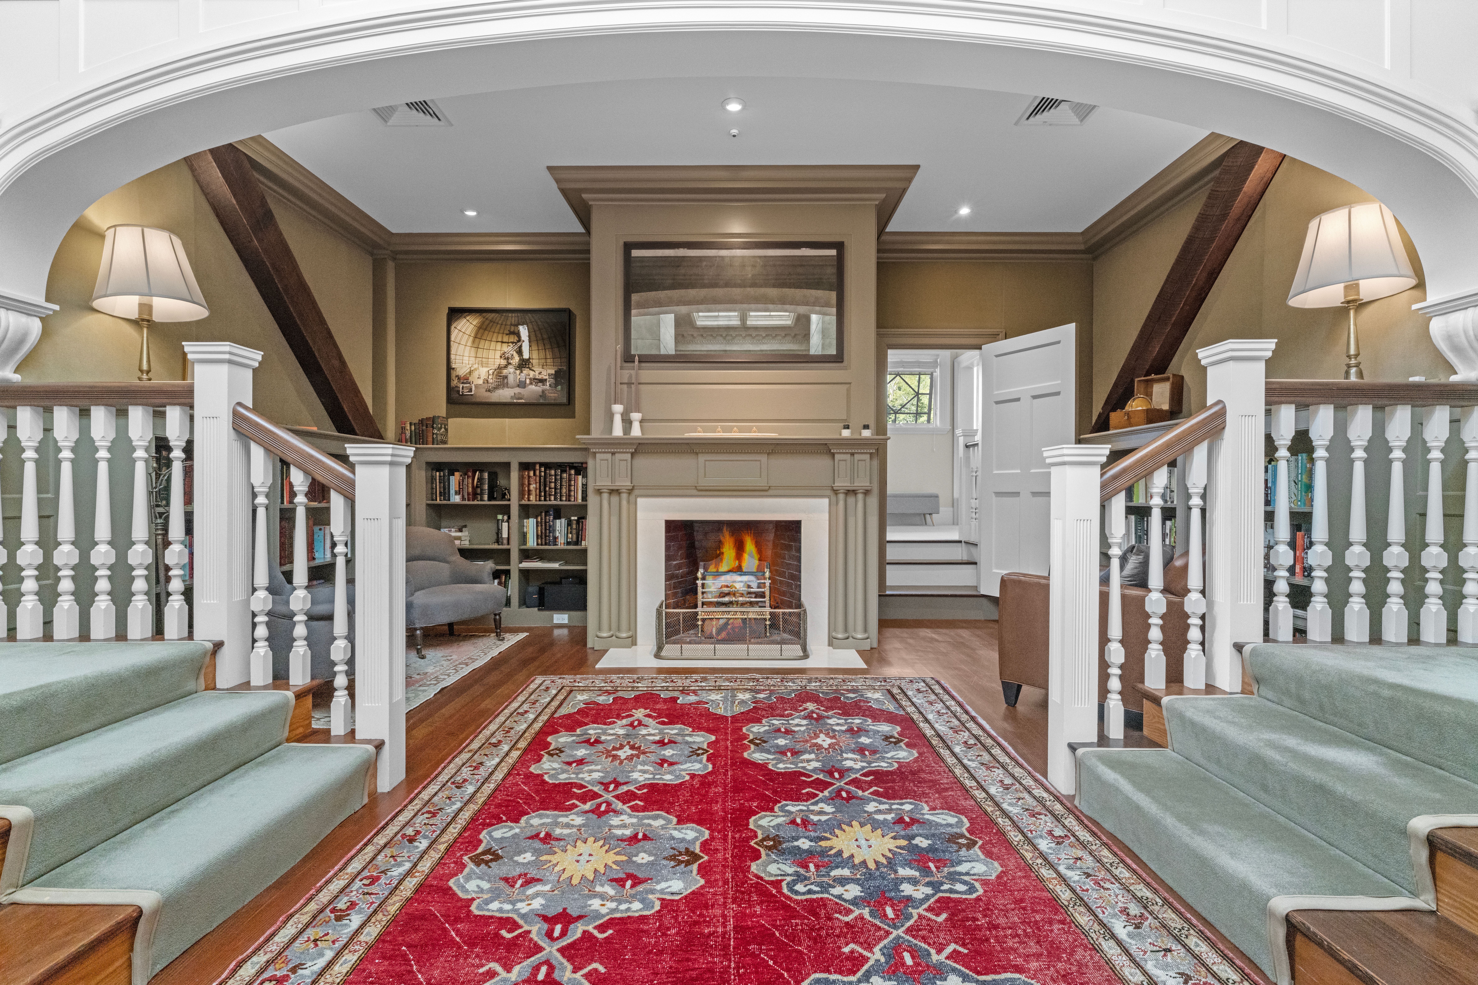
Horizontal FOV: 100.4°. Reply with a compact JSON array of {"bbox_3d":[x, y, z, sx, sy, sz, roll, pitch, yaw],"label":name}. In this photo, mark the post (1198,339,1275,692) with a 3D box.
[{"bbox_3d":[1.776,0.085,2.200,0.160,1.220,0.160,0,0,0],"label":"post"}]

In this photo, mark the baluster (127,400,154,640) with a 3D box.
[{"bbox_3d":[-2.129,0.108,2.190,0.043,0.820,0.043,0,0,-1],"label":"baluster"}]

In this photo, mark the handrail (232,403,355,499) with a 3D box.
[{"bbox_3d":[-1.582,-0.144,2.240,0.550,0.084,0.080,32,0,0],"label":"handrail"}]

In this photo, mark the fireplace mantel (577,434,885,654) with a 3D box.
[{"bbox_3d":[-0.036,0.341,4.080,2.020,1.400,0.260,0,0,-1],"label":"fireplace mantel"}]

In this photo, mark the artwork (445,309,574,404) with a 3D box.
[{"bbox_3d":[-1.863,-1.102,5.020,0.990,0.795,0.050,0,0,-1],"label":"artwork"}]

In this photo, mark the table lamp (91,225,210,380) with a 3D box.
[{"bbox_3d":[-2.650,-0.753,2.766,0.390,0.790,0.390,0,0,-1],"label":"table lamp"}]

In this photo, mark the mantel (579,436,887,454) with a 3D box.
[{"bbox_3d":[-0.040,-0.305,4.090,2.020,0.115,0.230,0,0,0],"label":"mantel"}]

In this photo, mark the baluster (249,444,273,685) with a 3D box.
[{"bbox_3d":[-1.731,0.260,2.235,0.046,0.870,0.046,0,0,0],"label":"baluster"}]

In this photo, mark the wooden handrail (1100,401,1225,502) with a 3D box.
[{"bbox_3d":[1.482,-0.137,2.193,0.570,0.088,0.067,-31,0,0],"label":"wooden handrail"}]

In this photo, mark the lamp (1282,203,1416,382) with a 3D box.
[{"bbox_3d":[2.490,-0.735,2.500,0.385,0.770,0.385,0,0,0],"label":"lamp"}]

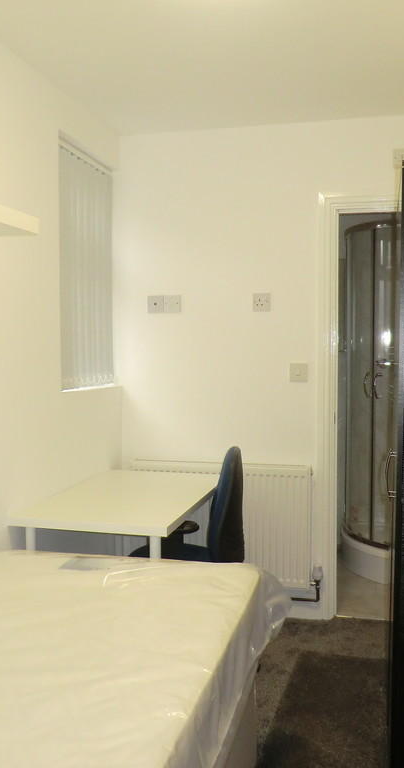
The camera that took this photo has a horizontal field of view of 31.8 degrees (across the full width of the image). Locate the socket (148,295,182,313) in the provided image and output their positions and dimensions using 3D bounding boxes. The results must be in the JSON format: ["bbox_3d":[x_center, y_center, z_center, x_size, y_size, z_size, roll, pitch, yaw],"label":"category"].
[{"bbox_3d":[-0.189,-0.401,3.590,0.175,0.089,0.014,1,4,14],"label":"socket"}]

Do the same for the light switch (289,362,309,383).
[{"bbox_3d":[0.471,-0.053,3.434,0.086,0.086,0.012,1,3,14],"label":"light switch"}]

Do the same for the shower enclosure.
[{"bbox_3d":[1.248,0.105,4.334,0.820,2.030,0.820,1,4,14],"label":"shower enclosure"}]

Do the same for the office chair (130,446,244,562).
[{"bbox_3d":[-0.099,0.728,2.989,0.600,0.950,0.600,1,4,8],"label":"office chair"}]

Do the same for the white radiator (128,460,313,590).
[{"bbox_3d":[0.080,0.680,3.525,0.910,0.585,0.100,1,4,14],"label":"white radiator"}]

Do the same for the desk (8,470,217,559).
[{"bbox_3d":[-0.297,0.827,2.976,0.590,0.753,0.975,1,4,14],"label":"desk"}]

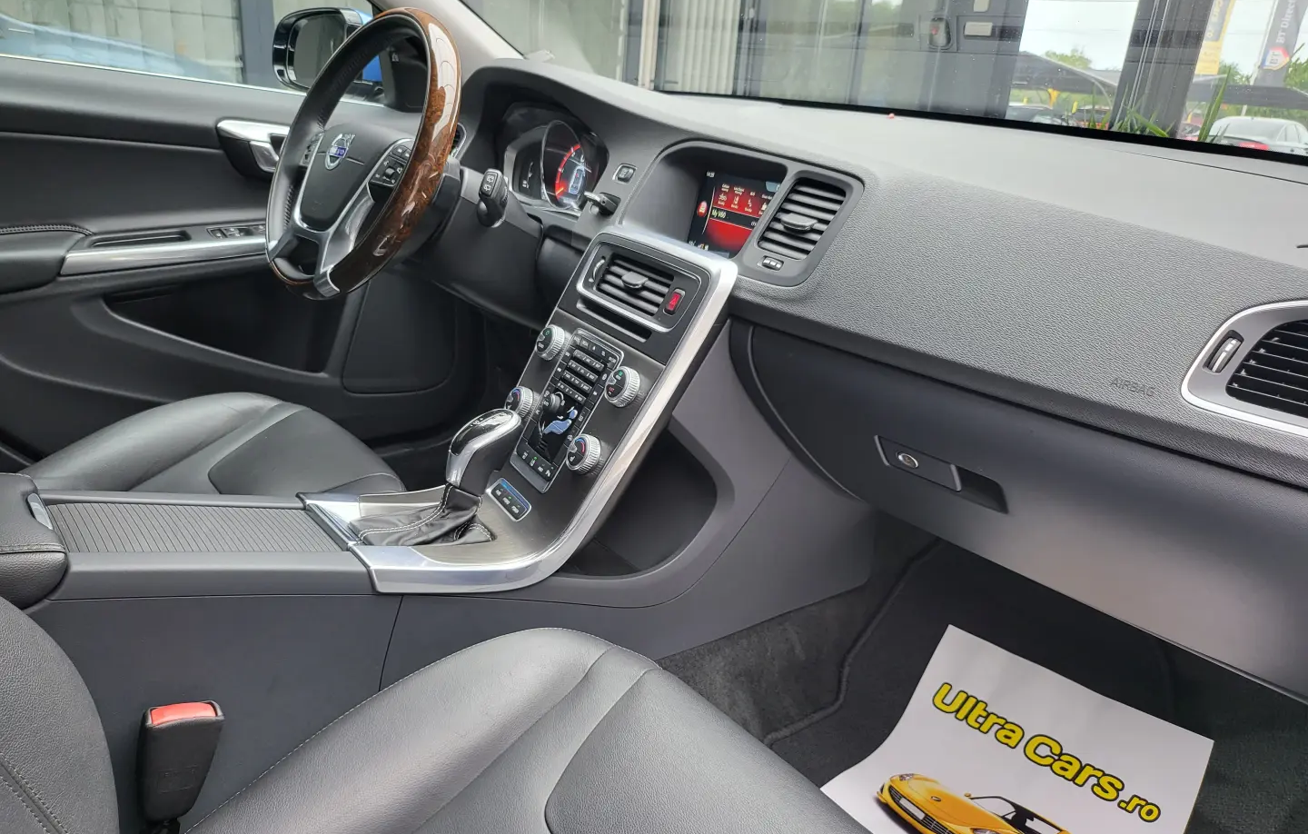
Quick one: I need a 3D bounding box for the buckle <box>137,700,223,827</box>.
[{"bbox_3d":[-0.343,0.251,0.654,0.052,0.092,0.029,7,12,-44],"label":"buckle"}]

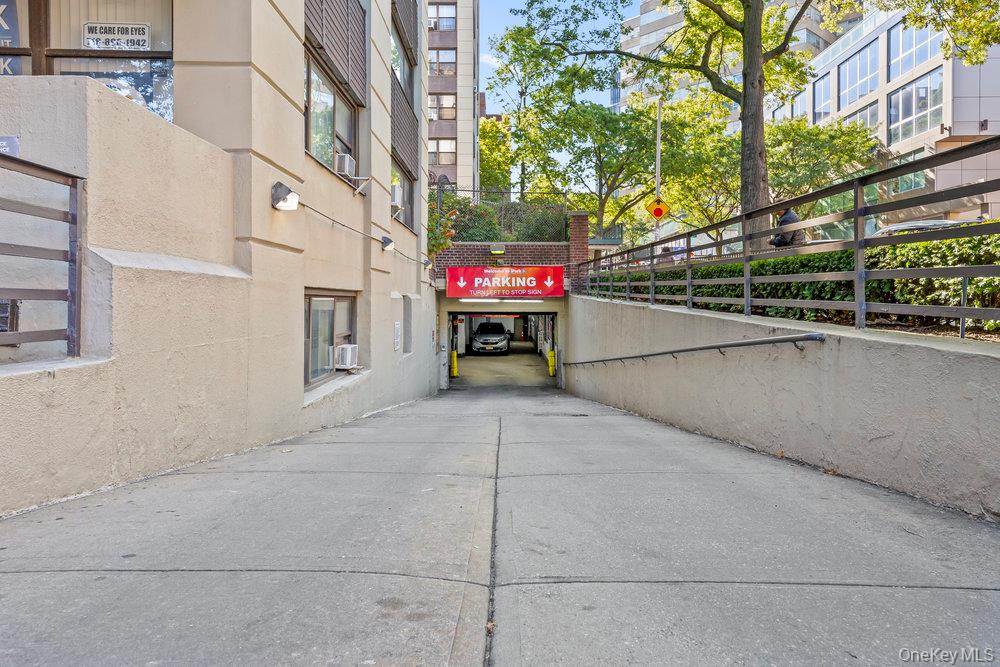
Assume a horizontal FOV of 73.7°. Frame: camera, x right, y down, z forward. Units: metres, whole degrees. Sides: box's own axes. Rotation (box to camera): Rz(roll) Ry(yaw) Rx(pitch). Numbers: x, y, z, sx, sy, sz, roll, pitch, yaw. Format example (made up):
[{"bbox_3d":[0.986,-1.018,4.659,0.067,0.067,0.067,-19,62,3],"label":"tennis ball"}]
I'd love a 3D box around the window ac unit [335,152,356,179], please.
[{"bbox_3d":[-2.240,-2.300,9.250,0.370,0.280,0.420,0,2,0],"label":"window ac unit"}]

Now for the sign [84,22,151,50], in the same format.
[{"bbox_3d":[-3.240,-2.510,5.640,0.570,0.235,0.012,0,2,0],"label":"sign"}]

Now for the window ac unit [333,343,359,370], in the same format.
[{"bbox_3d":[-2.200,0.320,9.200,0.380,0.290,0.430,0,2,0],"label":"window ac unit"}]

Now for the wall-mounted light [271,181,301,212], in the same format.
[{"bbox_3d":[-1.920,-1.220,6.040,0.190,0.240,0.320,0,2,0],"label":"wall-mounted light"}]

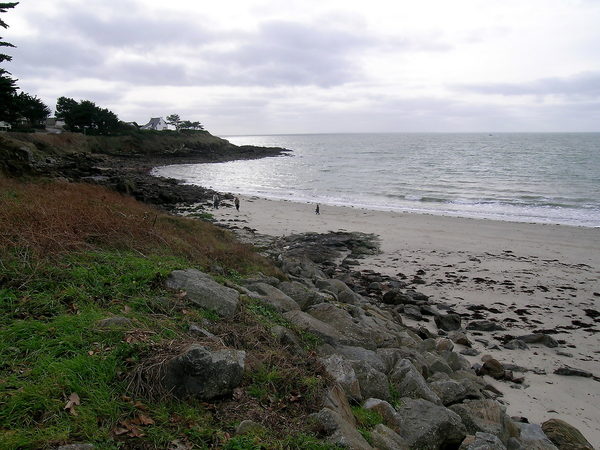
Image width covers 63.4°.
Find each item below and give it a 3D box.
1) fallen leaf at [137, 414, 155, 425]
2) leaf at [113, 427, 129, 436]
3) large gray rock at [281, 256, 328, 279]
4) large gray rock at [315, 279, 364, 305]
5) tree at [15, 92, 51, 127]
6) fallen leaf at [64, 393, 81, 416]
[{"bbox_3d":[-0.939,1.182,2.950,0.110,0.035,0.090,-1,11,0],"label":"fallen leaf"},{"bbox_3d":[-1.036,1.191,2.800,0.095,0.035,0.080,-1,11,0],"label":"leaf"},{"bbox_3d":[0.112,1.389,15.500,1.450,0.750,1.100,-3,11,-14],"label":"large gray rock"},{"bbox_3d":[1.074,1.809,13.200,1.350,0.700,1.000,-3,11,-14],"label":"large gray rock"},{"bbox_3d":[-58.093,-24.773,105.000,8.000,7.800,7.500,-1,11,0],"label":"tree"},{"bbox_3d":[-1.359,1.073,2.900,0.100,0.080,0.140,-1,11,0],"label":"fallen leaf"}]

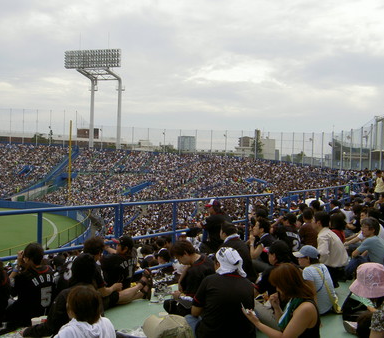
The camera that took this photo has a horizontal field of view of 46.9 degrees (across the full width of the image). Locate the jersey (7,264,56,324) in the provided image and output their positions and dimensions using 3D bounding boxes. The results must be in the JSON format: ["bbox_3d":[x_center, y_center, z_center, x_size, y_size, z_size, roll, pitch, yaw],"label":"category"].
[{"bbox_3d":[-1.587,1.249,4.400,0.300,0.590,0.450,2,0,41],"label":"jersey"}]

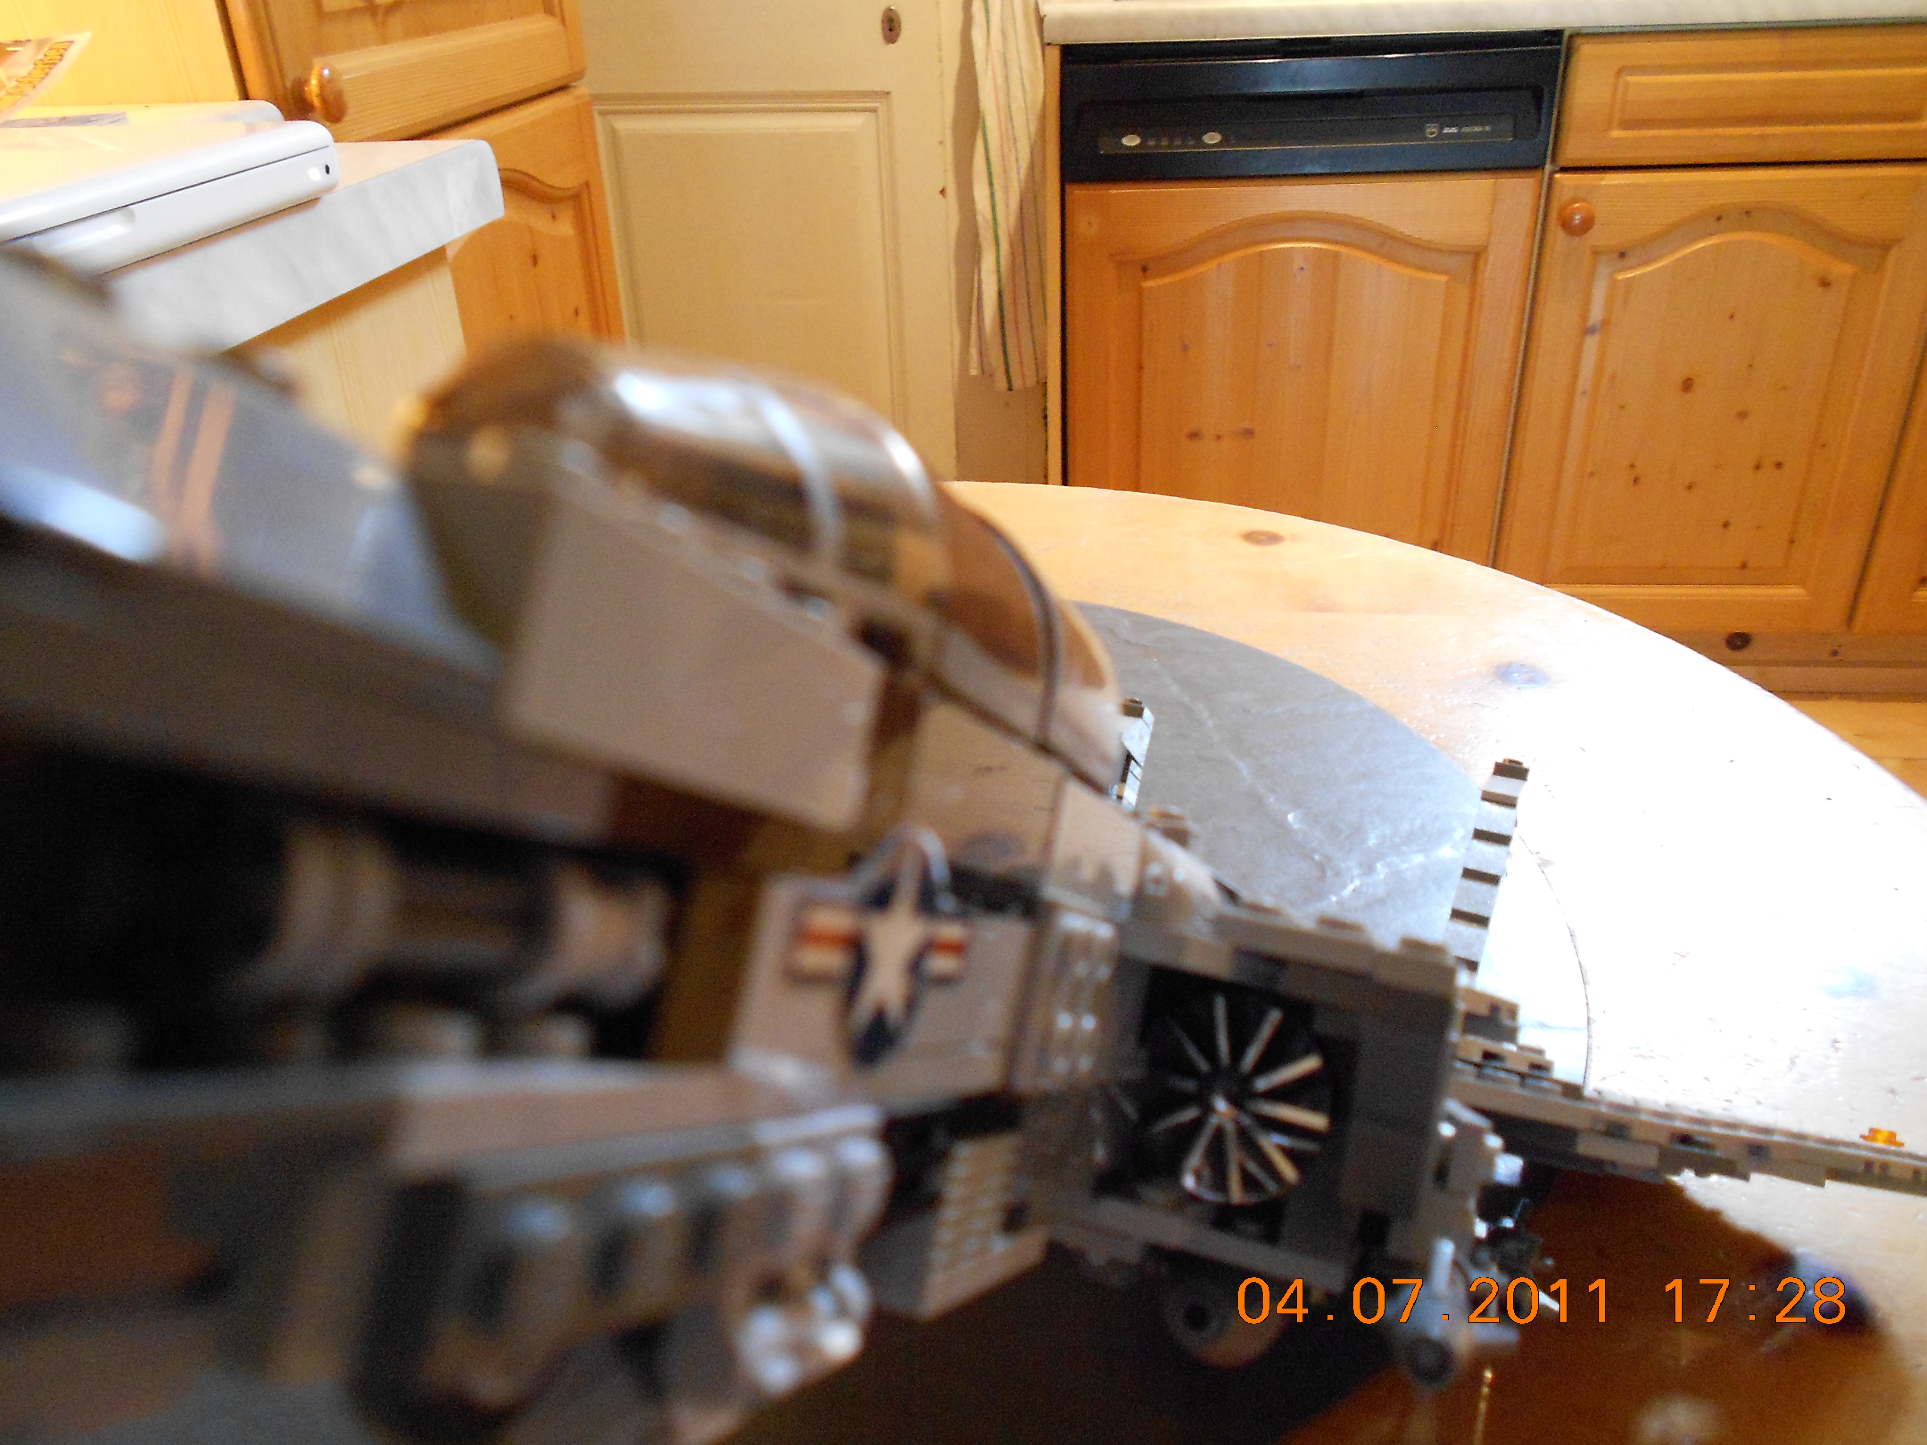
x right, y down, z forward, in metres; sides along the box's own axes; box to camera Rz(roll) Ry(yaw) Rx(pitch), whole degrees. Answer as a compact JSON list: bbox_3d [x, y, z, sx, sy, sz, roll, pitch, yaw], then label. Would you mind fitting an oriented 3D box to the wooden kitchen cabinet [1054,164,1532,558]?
[{"bbox_3d":[0.461,-0.531,2.205,0.595,0.625,0.530,1,27,5],"label":"wooden kitchen cabinet"}]

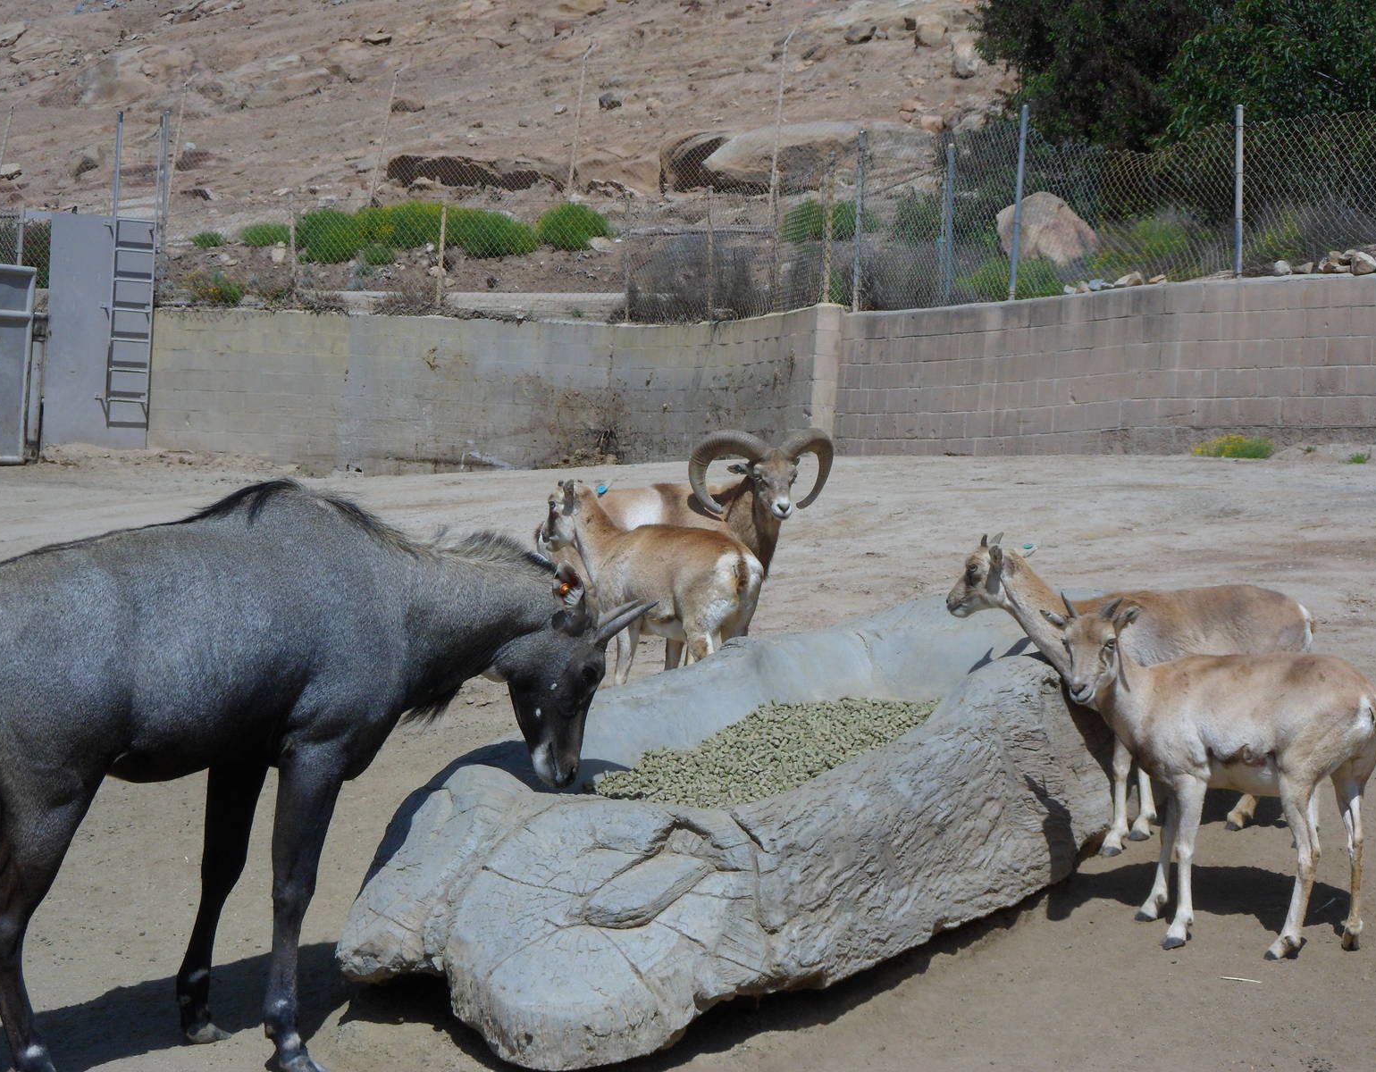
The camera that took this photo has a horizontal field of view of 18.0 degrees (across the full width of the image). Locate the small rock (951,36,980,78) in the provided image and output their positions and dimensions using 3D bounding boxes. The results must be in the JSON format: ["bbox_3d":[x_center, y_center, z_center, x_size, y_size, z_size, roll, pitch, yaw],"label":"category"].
[{"bbox_3d":[4.544,-7.845,71.000,0.480,0.670,0.480,2,1,0],"label":"small rock"}]

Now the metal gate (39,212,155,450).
[{"bbox_3d":[-5.992,-2.084,44.100,1.200,2.420,0.090,2,1,-27],"label":"metal gate"}]

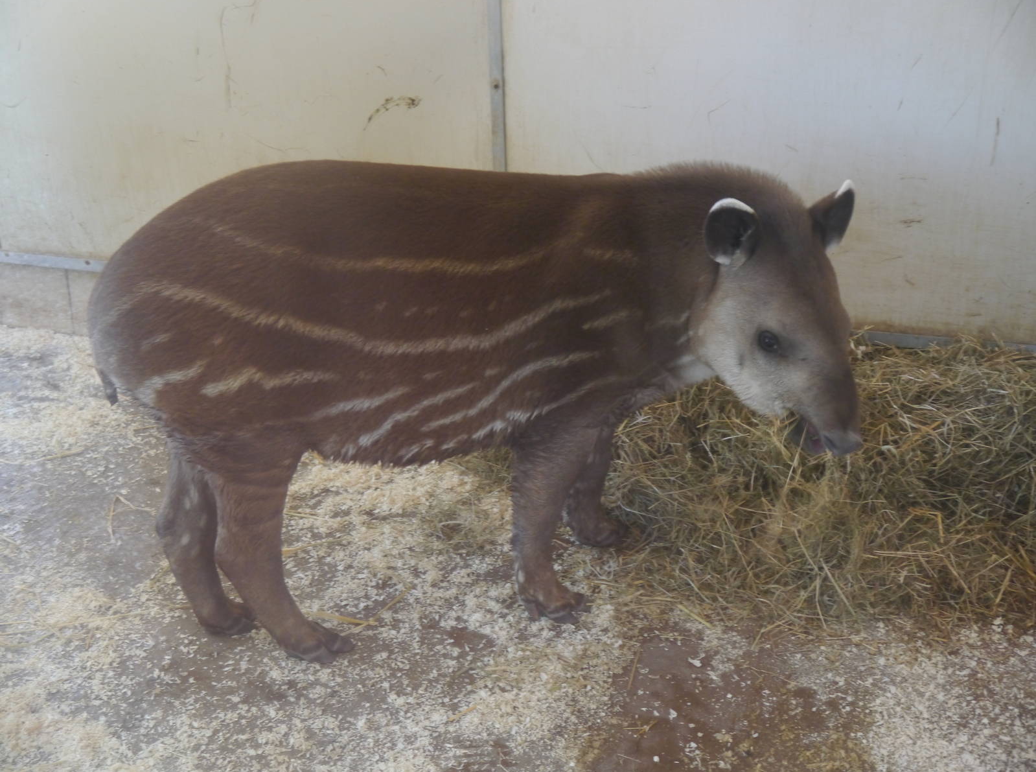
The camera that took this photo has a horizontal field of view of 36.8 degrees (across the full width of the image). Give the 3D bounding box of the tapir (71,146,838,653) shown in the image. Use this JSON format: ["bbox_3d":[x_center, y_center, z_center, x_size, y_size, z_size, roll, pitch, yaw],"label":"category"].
[{"bbox_3d":[-0.039,0.009,2.121,1.045,0.635,0.355,-8,21,-16],"label":"tapir"}]

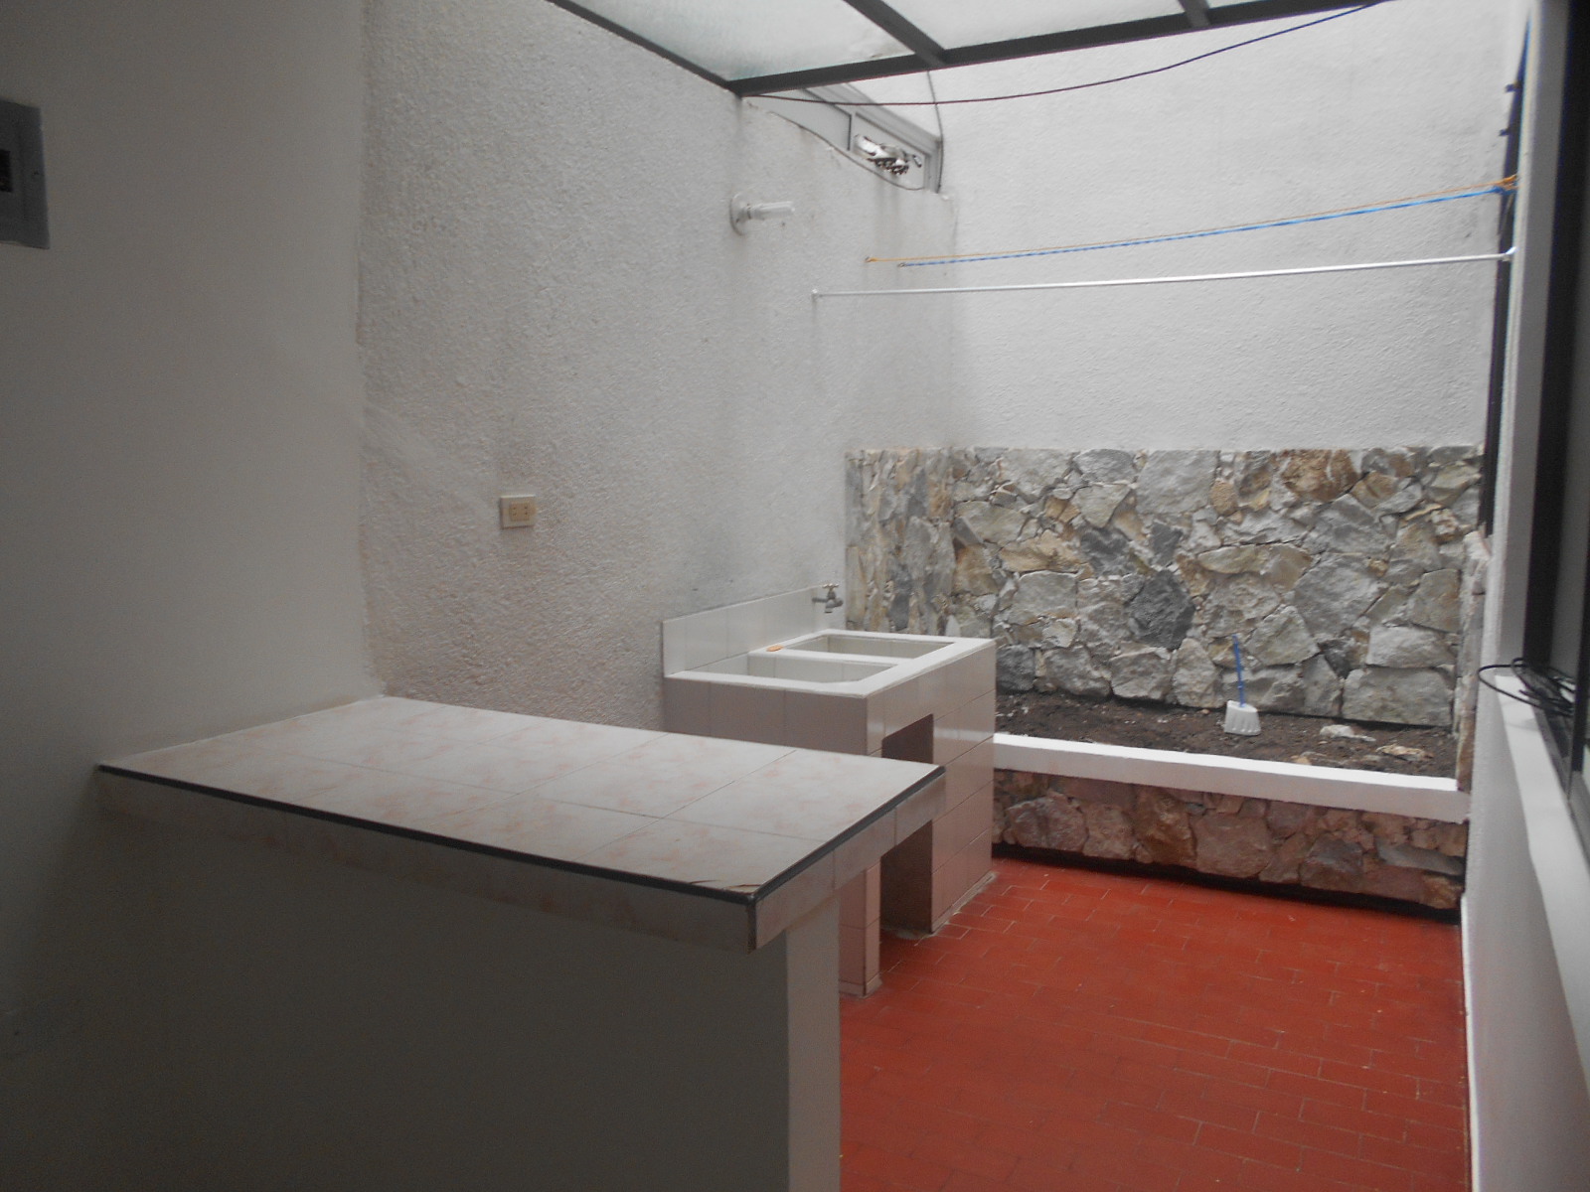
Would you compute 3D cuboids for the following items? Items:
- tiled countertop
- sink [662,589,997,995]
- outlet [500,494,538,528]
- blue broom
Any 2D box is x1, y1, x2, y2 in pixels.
[{"bbox_3d":[-0.431,0.299,1.853,1.194,0.067,0.599,3,8,28],"label":"tiled countertop"},{"bbox_3d":[0.151,0.496,3.608,0.613,0.930,1.009,3,8,28],"label":"sink"},{"bbox_3d":[-0.629,-0.192,2.721,0.012,0.070,0.114,3,8,28],"label":"outlet"},{"bbox_3d":[1.590,0.319,4.296,0.135,0.355,0.055,-4,5,29],"label":"blue broom"}]

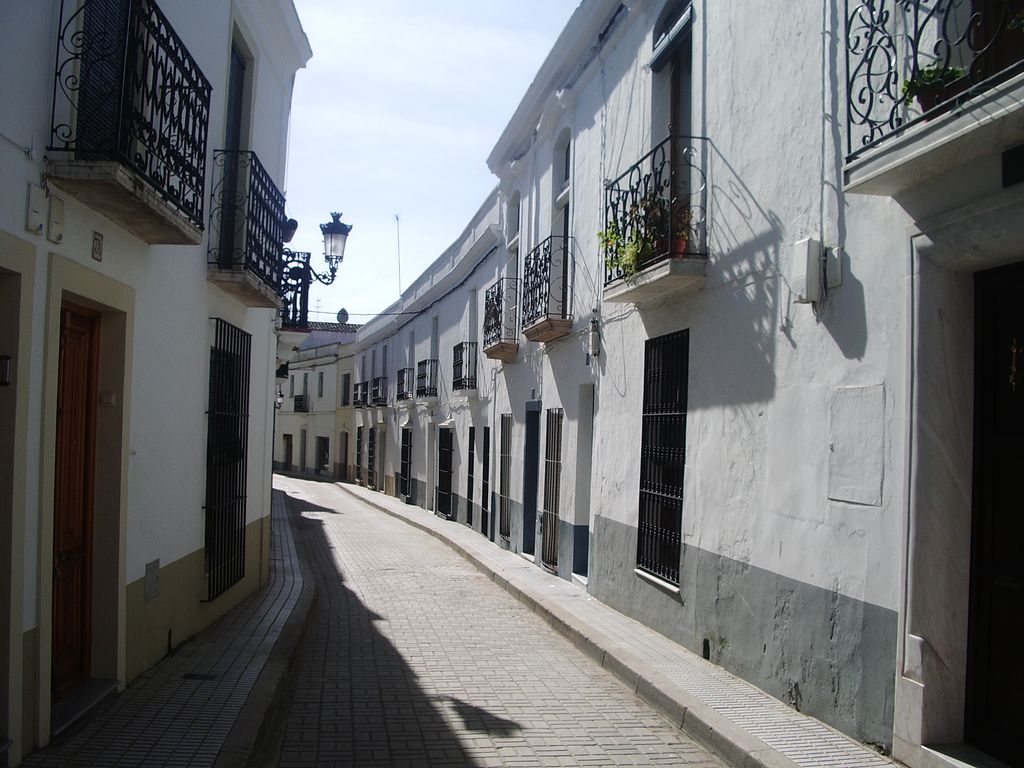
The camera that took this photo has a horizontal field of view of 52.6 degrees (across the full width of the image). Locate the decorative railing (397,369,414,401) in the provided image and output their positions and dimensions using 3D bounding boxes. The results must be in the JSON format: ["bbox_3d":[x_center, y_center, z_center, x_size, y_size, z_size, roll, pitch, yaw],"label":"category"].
[{"bbox_3d":[-3.238,0.012,31.472,0.300,0.930,1.400,2,-3,-13],"label":"decorative railing"}]

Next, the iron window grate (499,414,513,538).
[{"bbox_3d":[-0.108,1.494,16.857,0.070,2.020,0.980,2,-3,-10],"label":"iron window grate"}]

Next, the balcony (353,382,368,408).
[{"bbox_3d":[-6.146,0.381,42.293,0.320,0.910,1.500,3,-3,-16],"label":"balcony"}]

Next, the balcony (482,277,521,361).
[{"bbox_3d":[-0.185,-1.008,16.862,0.330,1.210,1.700,2,-2,-10],"label":"balcony"}]

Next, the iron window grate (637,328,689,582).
[{"bbox_3d":[1.330,0.634,9.184,0.080,2.130,1.200,2,-2,-9],"label":"iron window grate"}]

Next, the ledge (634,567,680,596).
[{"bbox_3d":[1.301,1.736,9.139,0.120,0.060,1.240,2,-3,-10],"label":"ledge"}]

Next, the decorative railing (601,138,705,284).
[{"bbox_3d":[1.238,-1.446,9.241,0.330,1.000,1.920,2,-3,-10],"label":"decorative railing"}]

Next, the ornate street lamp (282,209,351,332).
[{"bbox_3d":[-2.700,-1.568,14.300,0.930,1.520,0.460,2,-3,-6],"label":"ornate street lamp"}]

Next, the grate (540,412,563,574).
[{"bbox_3d":[0.512,1.352,13.445,0.070,2.050,0.970,2,-3,-10],"label":"grate"}]

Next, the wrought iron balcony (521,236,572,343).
[{"bbox_3d":[0.439,-1.184,13.519,0.330,1.170,1.800,2,-2,-9],"label":"wrought iron balcony"}]

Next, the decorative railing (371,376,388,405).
[{"bbox_3d":[-4.856,0.309,38.113,0.310,1.010,1.750,2,-2,-16],"label":"decorative railing"}]

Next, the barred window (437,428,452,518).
[{"bbox_3d":[-1.483,1.956,23.016,0.110,1.914,1.140,2,-3,-14],"label":"barred window"}]

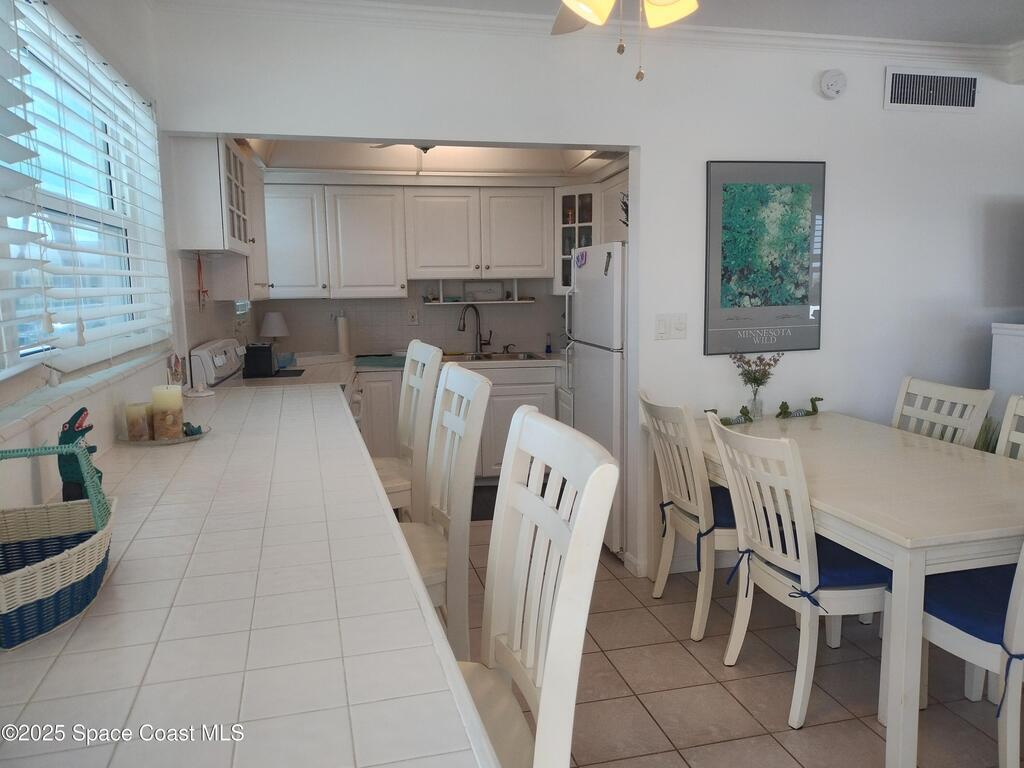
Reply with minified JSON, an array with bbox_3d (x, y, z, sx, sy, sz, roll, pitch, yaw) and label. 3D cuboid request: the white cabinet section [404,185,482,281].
[{"bbox_3d":[-0.512,-1.083,5.384,0.531,0.643,0.323,-2,7,-11],"label":"white cabinet section"}]

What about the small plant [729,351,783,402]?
[{"bbox_3d":[1.168,-0.031,3.532,0.205,0.205,0.170,-3,8,-13],"label":"small plant"}]

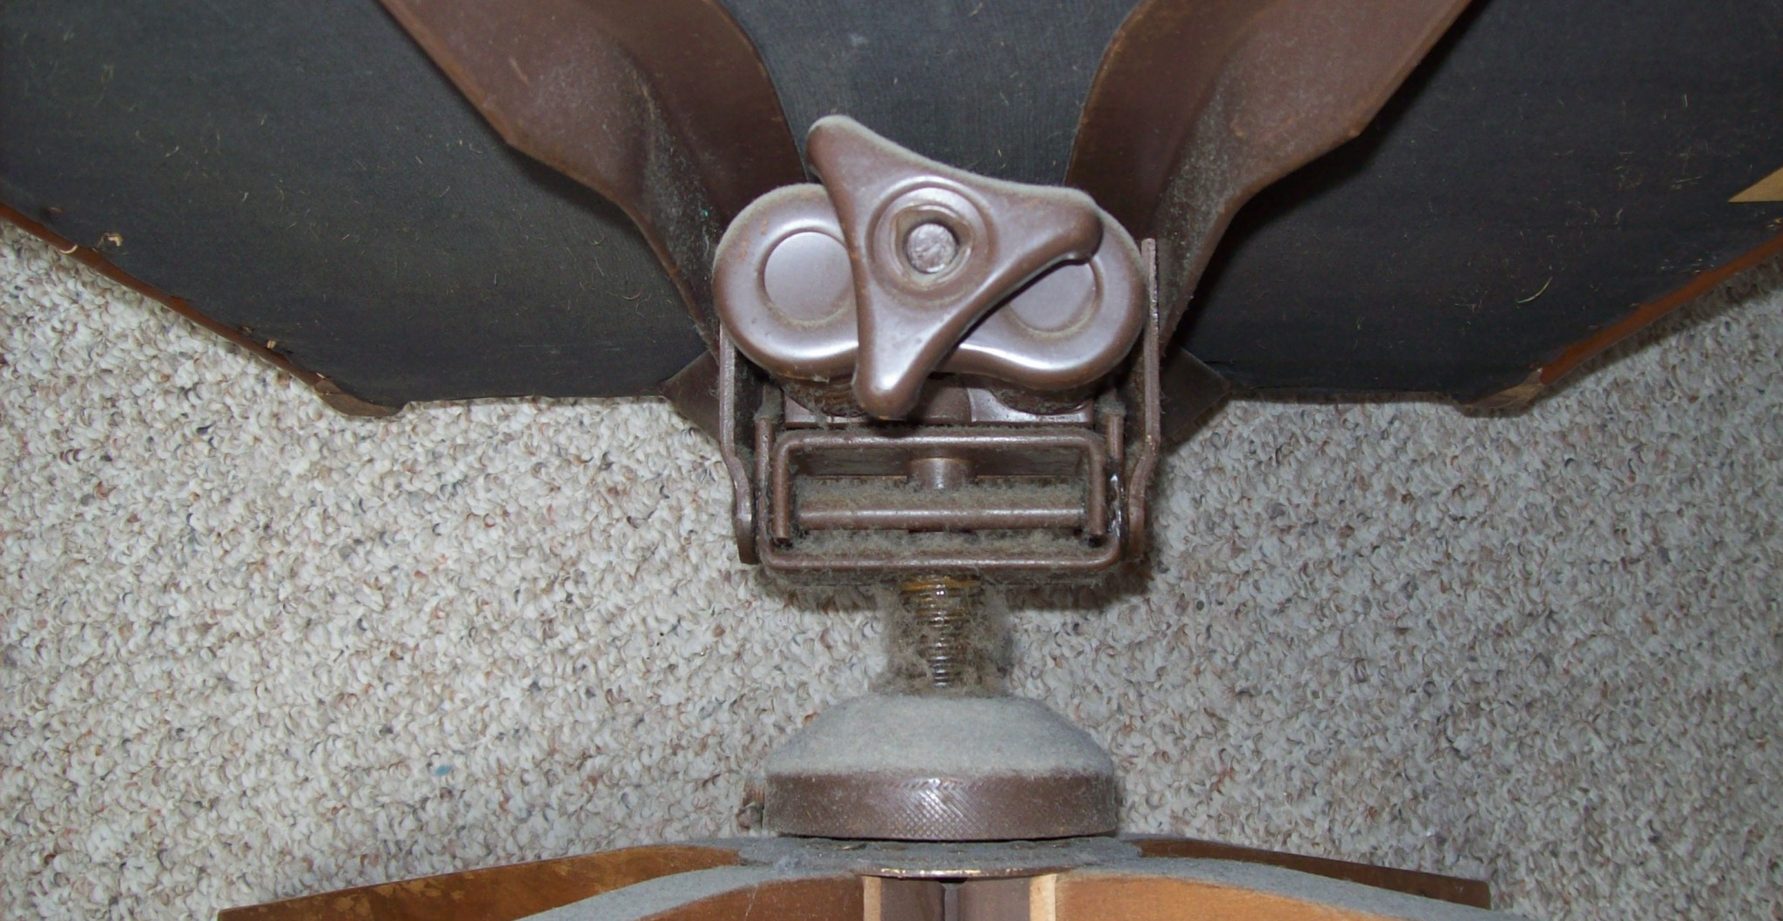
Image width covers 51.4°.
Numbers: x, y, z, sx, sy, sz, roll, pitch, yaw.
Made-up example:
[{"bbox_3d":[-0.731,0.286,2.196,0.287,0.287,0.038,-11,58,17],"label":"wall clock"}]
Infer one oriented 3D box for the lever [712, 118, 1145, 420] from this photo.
[{"bbox_3d":[0.009,-0.035,0.371,0.090,0.048,0.058,0,83,2],"label":"lever"}]

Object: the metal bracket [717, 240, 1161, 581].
[{"bbox_3d":[0.013,-0.009,0.465,0.103,0.080,0.078,0,83,2],"label":"metal bracket"}]

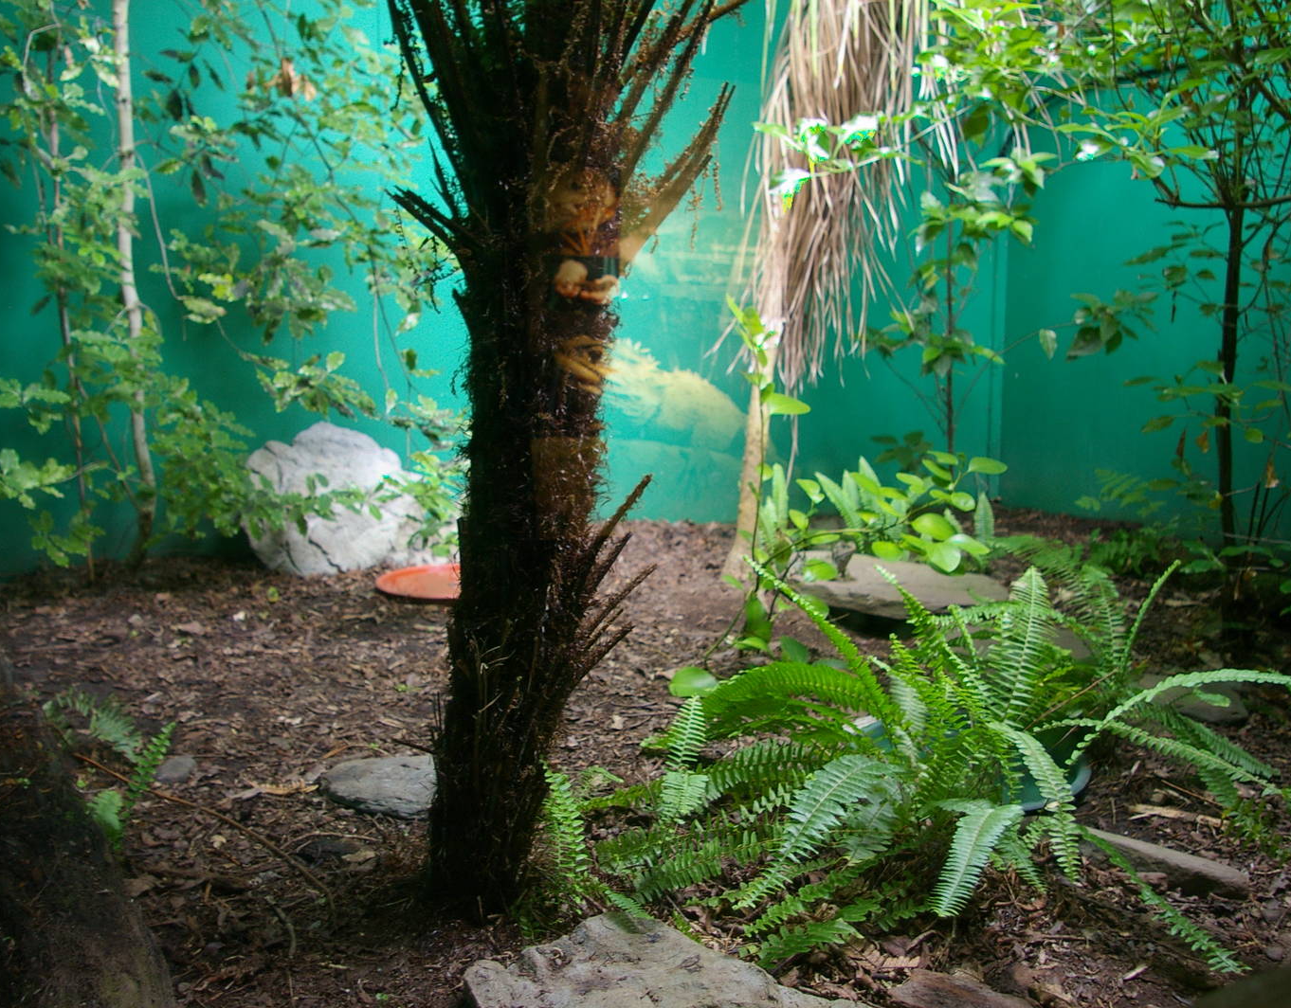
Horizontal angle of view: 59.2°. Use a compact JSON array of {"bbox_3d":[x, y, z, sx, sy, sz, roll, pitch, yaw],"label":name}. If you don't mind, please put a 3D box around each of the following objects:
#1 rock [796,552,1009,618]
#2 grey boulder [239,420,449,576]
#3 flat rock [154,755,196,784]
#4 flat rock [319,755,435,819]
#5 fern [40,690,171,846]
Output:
[{"bbox_3d":[0.703,0.223,3.100,0.570,0.120,0.400,1,6,8],"label":"rock"},{"bbox_3d":[-1.053,-0.017,4.030,0.710,0.520,0.500,-2,7,-18],"label":"grey boulder"},{"bbox_3d":[-0.812,0.460,1.960,0.070,0.037,0.060,-2,7,-20],"label":"flat rock"},{"bbox_3d":[-0.420,0.470,1.880,0.240,0.060,0.180,-1,6,-12],"label":"flat rock"},{"bbox_3d":[-0.840,0.414,1.780,0.190,0.200,0.170,-3,7,-24],"label":"fern"}]

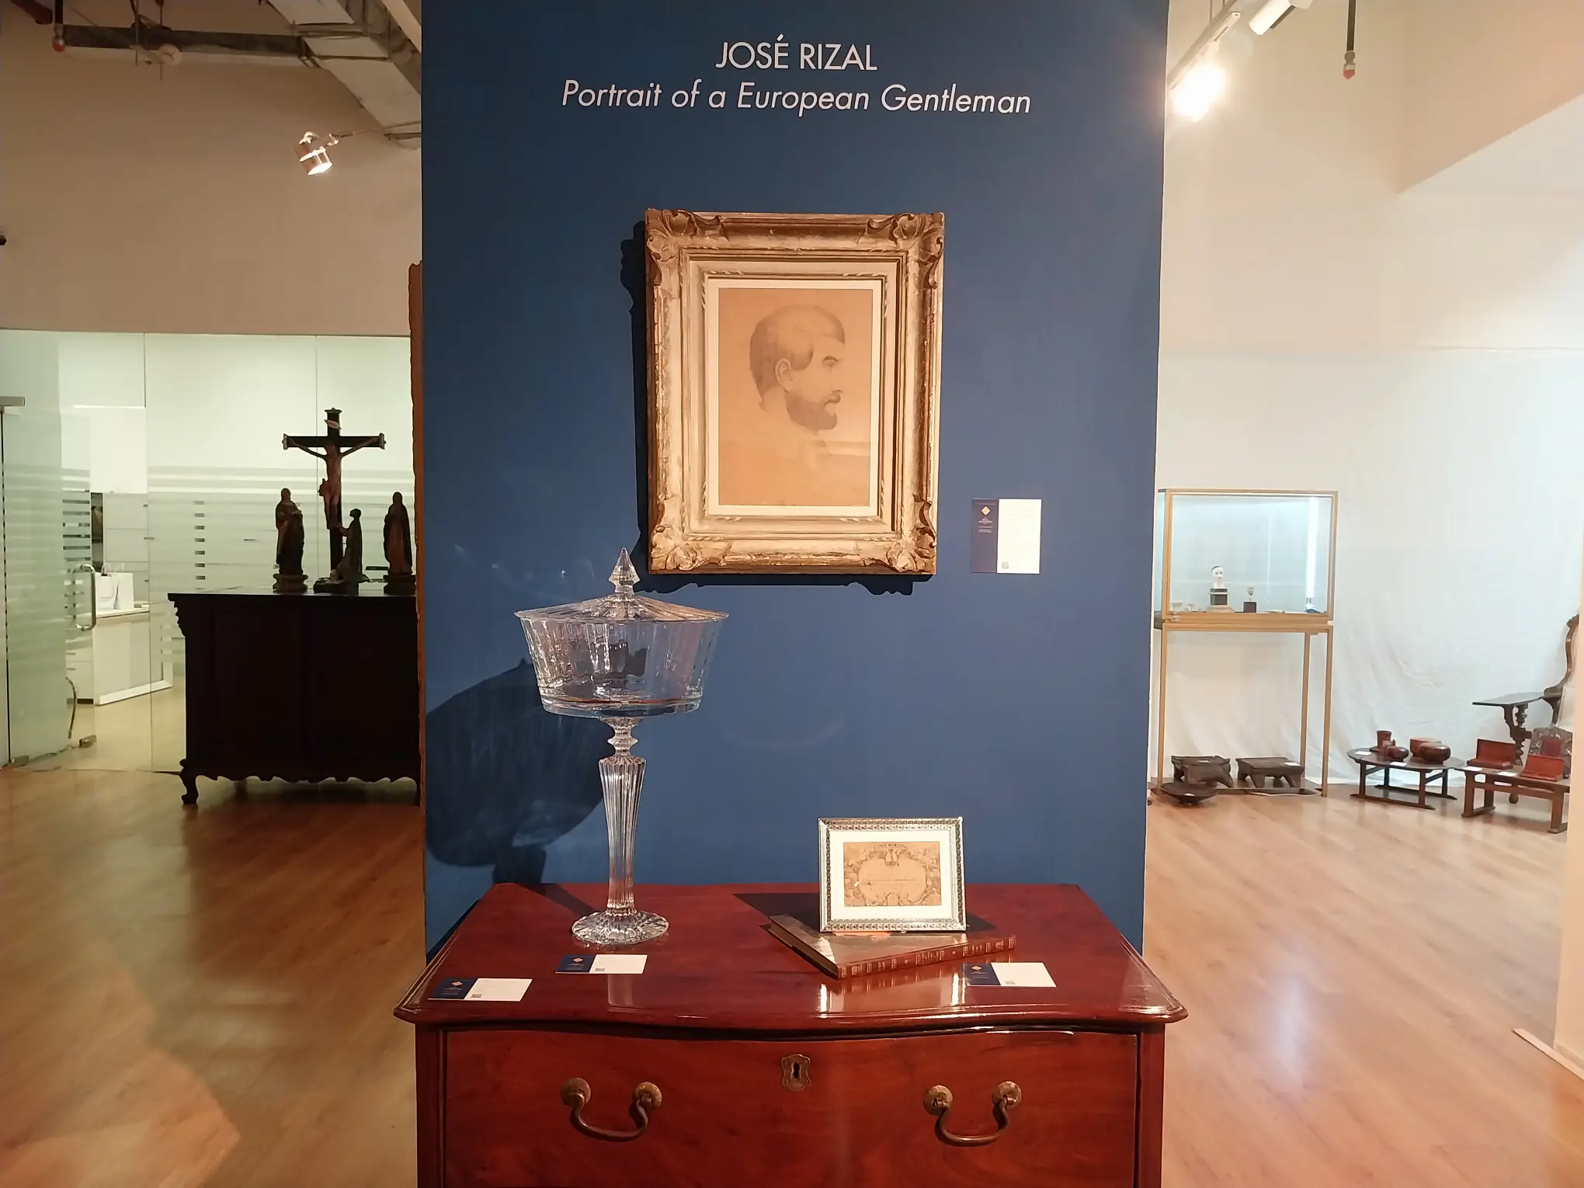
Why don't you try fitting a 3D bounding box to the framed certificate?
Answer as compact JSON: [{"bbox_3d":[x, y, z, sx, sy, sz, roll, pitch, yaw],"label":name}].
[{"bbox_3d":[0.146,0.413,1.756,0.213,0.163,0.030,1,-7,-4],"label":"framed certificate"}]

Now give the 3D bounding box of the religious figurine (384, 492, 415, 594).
[{"bbox_3d":[-2.101,-0.274,6.365,0.182,0.543,0.165,1,3,0],"label":"religious figurine"}]

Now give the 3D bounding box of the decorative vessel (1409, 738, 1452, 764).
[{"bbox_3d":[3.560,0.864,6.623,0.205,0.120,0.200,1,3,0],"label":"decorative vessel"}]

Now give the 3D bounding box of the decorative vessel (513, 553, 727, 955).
[{"bbox_3d":[-0.253,0.219,1.772,0.317,0.572,0.317,0,3,-8],"label":"decorative vessel"}]

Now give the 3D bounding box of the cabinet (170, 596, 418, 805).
[{"bbox_3d":[-2.494,0.531,6.353,1.408,1.075,0.620,1,3,-1],"label":"cabinet"}]

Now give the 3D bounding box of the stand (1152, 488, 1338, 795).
[{"bbox_3d":[2.532,0.266,6.758,0.958,1.692,0.370,1,3,0],"label":"stand"}]

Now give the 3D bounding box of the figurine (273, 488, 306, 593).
[{"bbox_3d":[-2.687,-0.288,6.364,0.186,0.555,0.165,0,3,-17],"label":"figurine"}]

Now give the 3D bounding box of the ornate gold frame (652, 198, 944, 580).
[{"bbox_3d":[0.003,-0.321,1.945,0.471,0.571,0.070,1,8,-3],"label":"ornate gold frame"}]

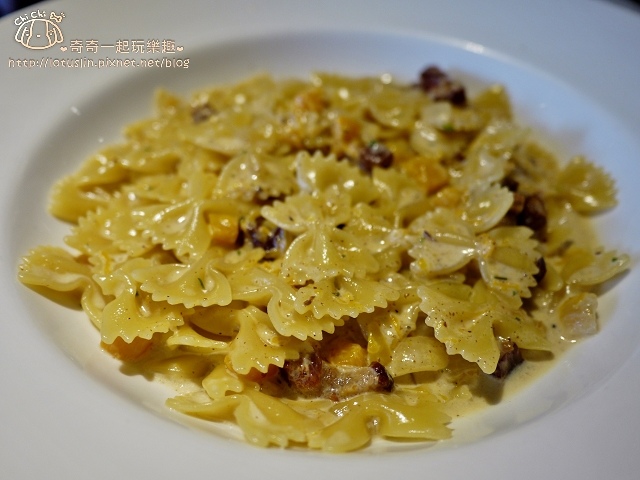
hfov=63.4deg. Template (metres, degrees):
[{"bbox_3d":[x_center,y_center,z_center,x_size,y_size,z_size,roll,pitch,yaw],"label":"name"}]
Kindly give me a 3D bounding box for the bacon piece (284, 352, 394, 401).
[{"bbox_3d":[0.005,0.037,0.141,0.029,0.008,0.010,1,44,1],"label":"bacon piece"}]

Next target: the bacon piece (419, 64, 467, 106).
[{"bbox_3d":[0.054,-0.068,0.228,0.021,0.009,0.011,38,53,5],"label":"bacon piece"}]

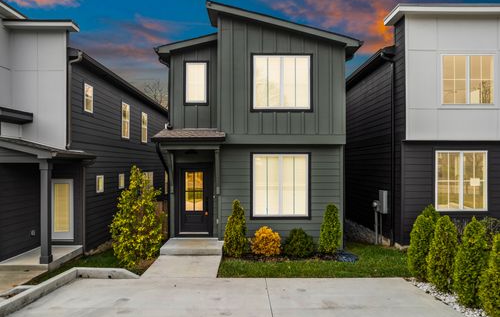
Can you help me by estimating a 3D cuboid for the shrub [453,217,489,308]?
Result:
[{"bbox_3d":[3.630,1.680,5.030,0.620,1.450,0.600,0,-1,-1],"label":"shrub"}]

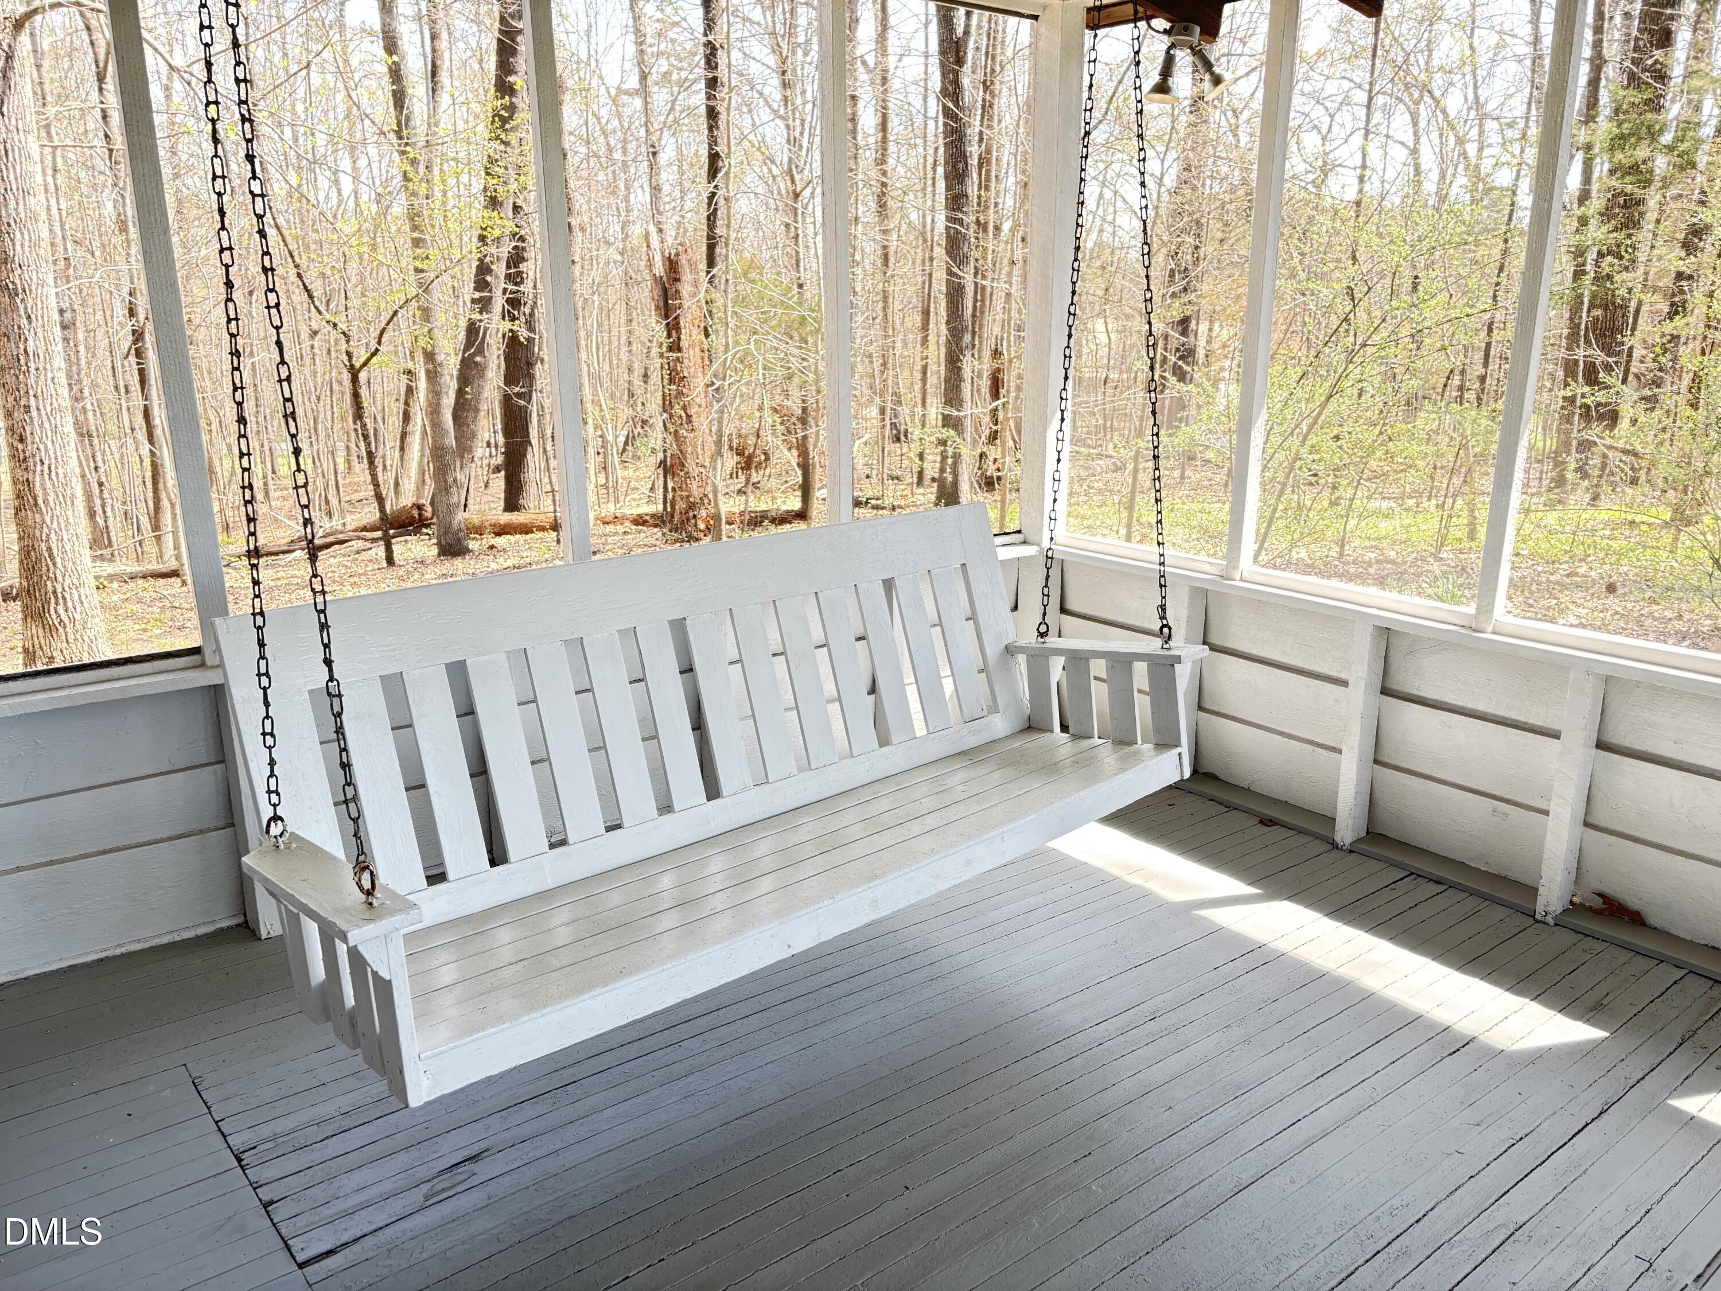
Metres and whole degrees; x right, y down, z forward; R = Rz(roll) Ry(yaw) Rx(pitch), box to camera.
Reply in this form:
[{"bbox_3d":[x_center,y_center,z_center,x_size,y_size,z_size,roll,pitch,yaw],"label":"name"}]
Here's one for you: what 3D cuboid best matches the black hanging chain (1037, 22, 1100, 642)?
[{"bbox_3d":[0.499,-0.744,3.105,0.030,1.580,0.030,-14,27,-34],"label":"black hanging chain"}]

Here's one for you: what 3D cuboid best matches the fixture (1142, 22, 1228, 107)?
[{"bbox_3d":[1.119,-1.991,4.420,0.290,0.240,0.150,3,16,13],"label":"fixture"}]

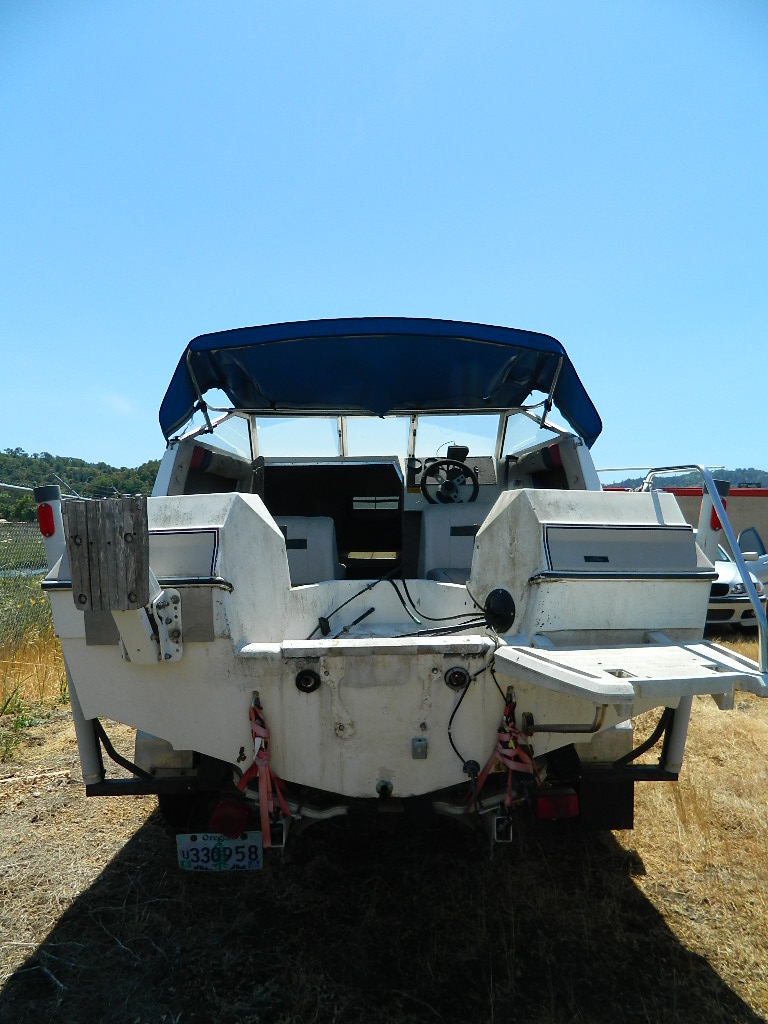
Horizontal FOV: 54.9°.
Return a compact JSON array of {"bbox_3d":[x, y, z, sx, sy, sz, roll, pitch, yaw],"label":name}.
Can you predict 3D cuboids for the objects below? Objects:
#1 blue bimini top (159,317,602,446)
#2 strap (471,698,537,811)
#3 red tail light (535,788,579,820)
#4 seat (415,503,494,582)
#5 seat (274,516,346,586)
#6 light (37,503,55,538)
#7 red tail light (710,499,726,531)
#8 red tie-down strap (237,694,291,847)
[{"bbox_3d":[-0.030,-0.615,4.030,2.100,0.610,1.050,0,1,-2],"label":"blue bimini top"},{"bbox_3d":[0.393,0.795,2.420,0.205,0.345,0.150,0,1,-2],"label":"strap"},{"bbox_3d":[0.582,0.988,2.500,0.138,0.090,0.070,0,1,-2],"label":"red tail light"},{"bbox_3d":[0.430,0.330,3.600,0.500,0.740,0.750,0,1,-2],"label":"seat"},{"bbox_3d":[-0.465,0.360,3.570,0.500,0.700,0.750,0,1,-2],"label":"seat"},{"bbox_3d":[-1.205,0.030,2.640,0.057,0.125,0.025,-7,3,0],"label":"light"},{"bbox_3d":[1.245,0.010,2.750,0.057,0.122,0.025,8,3,-6],"label":"red tail light"},{"bbox_3d":[-0.388,0.832,2.380,0.165,0.470,0.160,0,1,-2],"label":"red tie-down strap"}]

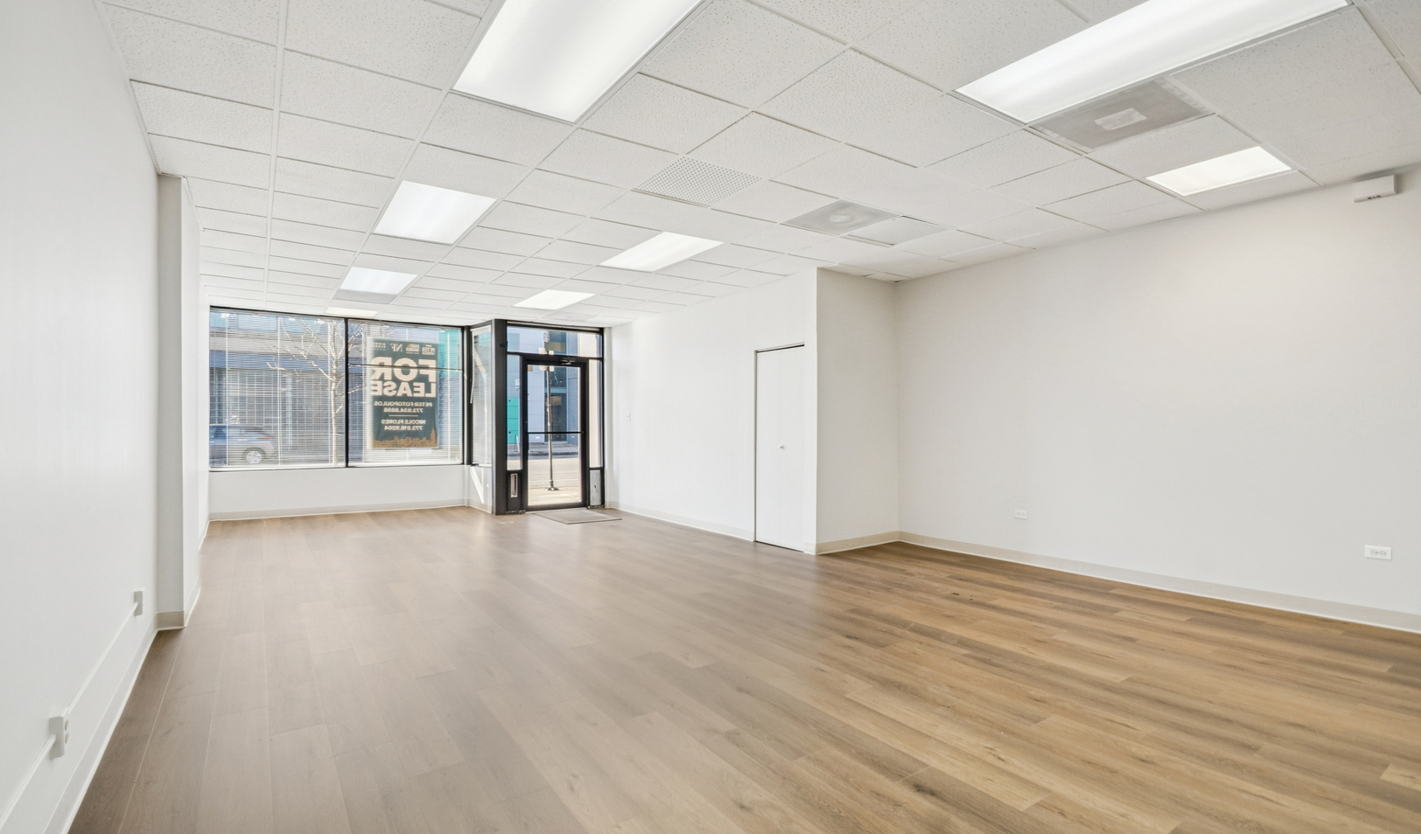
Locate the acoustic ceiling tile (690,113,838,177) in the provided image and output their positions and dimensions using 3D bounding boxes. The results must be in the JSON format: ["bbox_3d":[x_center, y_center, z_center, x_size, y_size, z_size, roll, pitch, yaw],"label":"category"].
[{"bbox_3d":[0.287,-1.495,3.286,0.600,0.020,0.600,0,-1,-34],"label":"acoustic ceiling tile"}]

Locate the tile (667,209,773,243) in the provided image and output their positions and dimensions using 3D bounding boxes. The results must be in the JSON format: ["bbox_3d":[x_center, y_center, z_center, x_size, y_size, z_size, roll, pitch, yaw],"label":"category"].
[{"bbox_3d":[0.078,-1.434,4.452,0.600,0.020,0.600,-1,1,-35],"label":"tile"}]

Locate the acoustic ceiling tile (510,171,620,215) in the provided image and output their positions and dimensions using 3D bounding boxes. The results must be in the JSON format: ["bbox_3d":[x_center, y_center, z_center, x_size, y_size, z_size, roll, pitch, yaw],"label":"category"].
[{"bbox_3d":[-0.965,-1.488,3.918,0.600,0.025,0.600,0,-1,-35],"label":"acoustic ceiling tile"}]

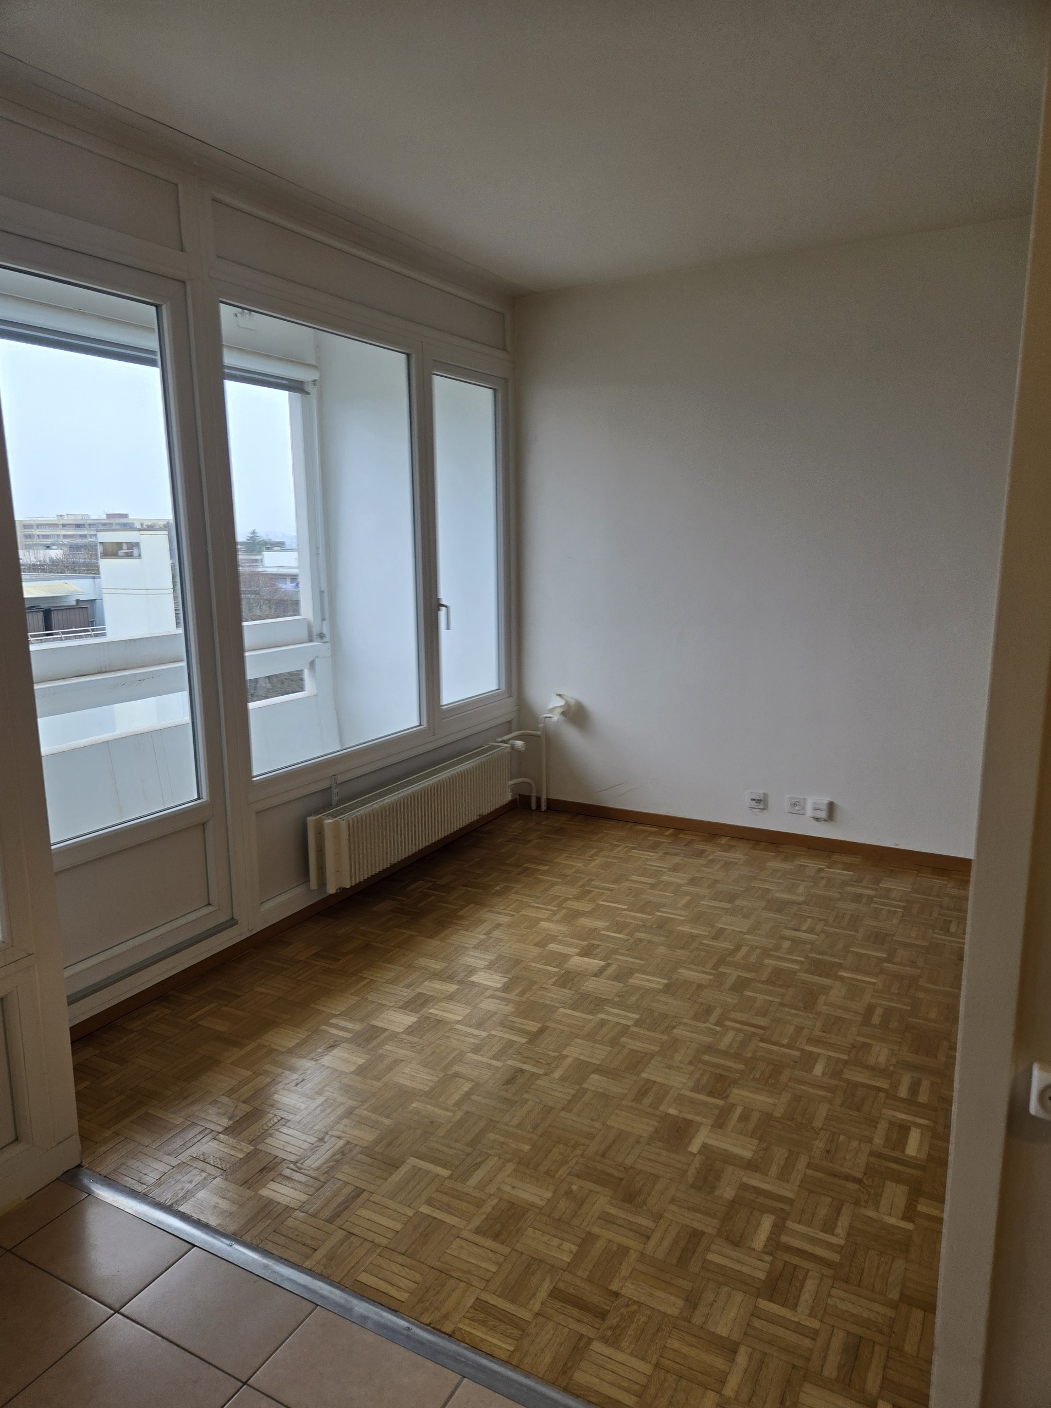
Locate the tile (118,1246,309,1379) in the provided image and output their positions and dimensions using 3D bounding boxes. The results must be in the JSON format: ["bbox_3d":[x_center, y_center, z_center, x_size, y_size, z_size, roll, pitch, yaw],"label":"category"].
[{"bbox_3d":[-0.596,1.181,1.818,0.327,0.012,0.192,5,12,28],"label":"tile"}]

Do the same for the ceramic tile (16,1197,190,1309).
[{"bbox_3d":[-0.890,1.156,1.975,0.333,0.012,0.194,5,12,28],"label":"ceramic tile"}]

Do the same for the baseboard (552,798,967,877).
[{"bbox_3d":[1.004,0.619,4.543,2.150,0.062,0.015,5,12,28],"label":"baseboard"}]

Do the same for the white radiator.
[{"bbox_3d":[-0.441,0.457,4.061,0.173,0.284,1.278,5,12,28],"label":"white radiator"}]

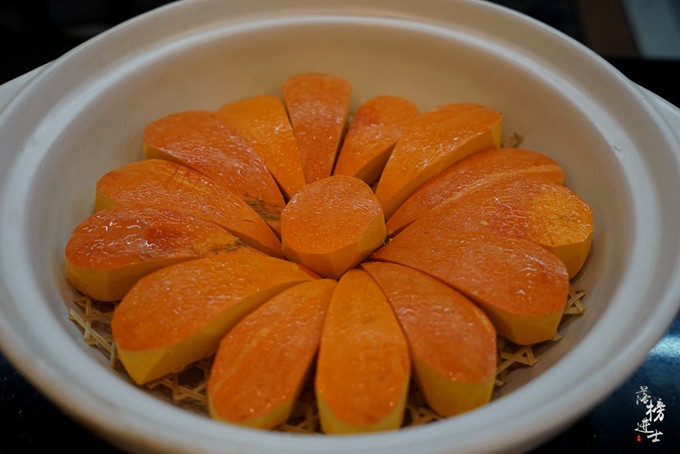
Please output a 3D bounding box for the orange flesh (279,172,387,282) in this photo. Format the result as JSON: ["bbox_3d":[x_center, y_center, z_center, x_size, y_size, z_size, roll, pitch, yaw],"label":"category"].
[{"bbox_3d":[-0.004,0.003,0.334,0.040,0.025,0.054,25,51,24],"label":"orange flesh"}]

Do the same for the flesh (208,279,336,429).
[{"bbox_3d":[-0.028,0.054,0.306,0.038,0.021,0.076,11,46,11],"label":"flesh"}]

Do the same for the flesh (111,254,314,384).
[{"bbox_3d":[-0.055,0.032,0.311,0.081,0.021,0.040,-25,50,-22],"label":"flesh"}]

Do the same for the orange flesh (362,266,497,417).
[{"bbox_3d":[0.037,0.041,0.300,0.034,0.021,0.071,-19,48,-17],"label":"orange flesh"}]

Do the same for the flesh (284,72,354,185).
[{"bbox_3d":[-0.011,-0.042,0.378,0.037,0.021,0.087,-2,51,-1],"label":"flesh"}]

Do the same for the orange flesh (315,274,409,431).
[{"bbox_3d":[0.010,0.053,0.306,0.037,0.021,0.077,1,45,1],"label":"orange flesh"}]

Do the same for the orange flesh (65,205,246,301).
[{"bbox_3d":[-0.086,0.009,0.349,0.080,0.021,0.041,-8,46,-8],"label":"orange flesh"}]

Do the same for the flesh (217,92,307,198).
[{"bbox_3d":[-0.036,-0.033,0.371,0.033,0.021,0.079,-15,52,-13],"label":"flesh"}]

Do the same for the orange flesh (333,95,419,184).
[{"bbox_3d":[0.015,-0.039,0.398,0.031,0.021,0.085,18,48,17],"label":"orange flesh"}]

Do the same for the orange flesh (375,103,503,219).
[{"bbox_3d":[0.044,-0.035,0.394,0.103,0.021,0.035,-35,55,-30],"label":"orange flesh"}]

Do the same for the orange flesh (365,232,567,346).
[{"bbox_3d":[0.061,0.022,0.337,0.084,0.021,0.043,22,49,20],"label":"orange flesh"}]

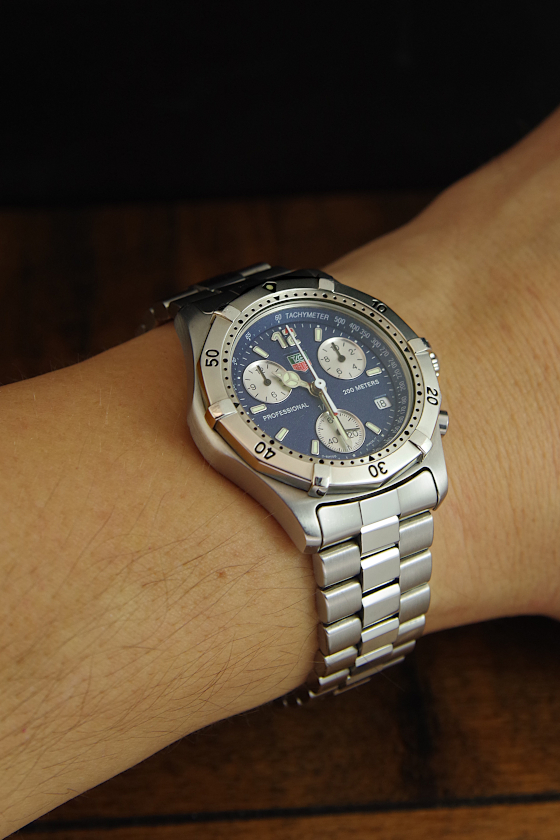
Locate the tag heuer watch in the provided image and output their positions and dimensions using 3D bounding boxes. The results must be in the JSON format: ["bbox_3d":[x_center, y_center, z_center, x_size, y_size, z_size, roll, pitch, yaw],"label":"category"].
[{"bbox_3d":[0.001,0.009,0.307,0.042,0.059,0.067,-18,65,-26],"label":"tag heuer watch"}]

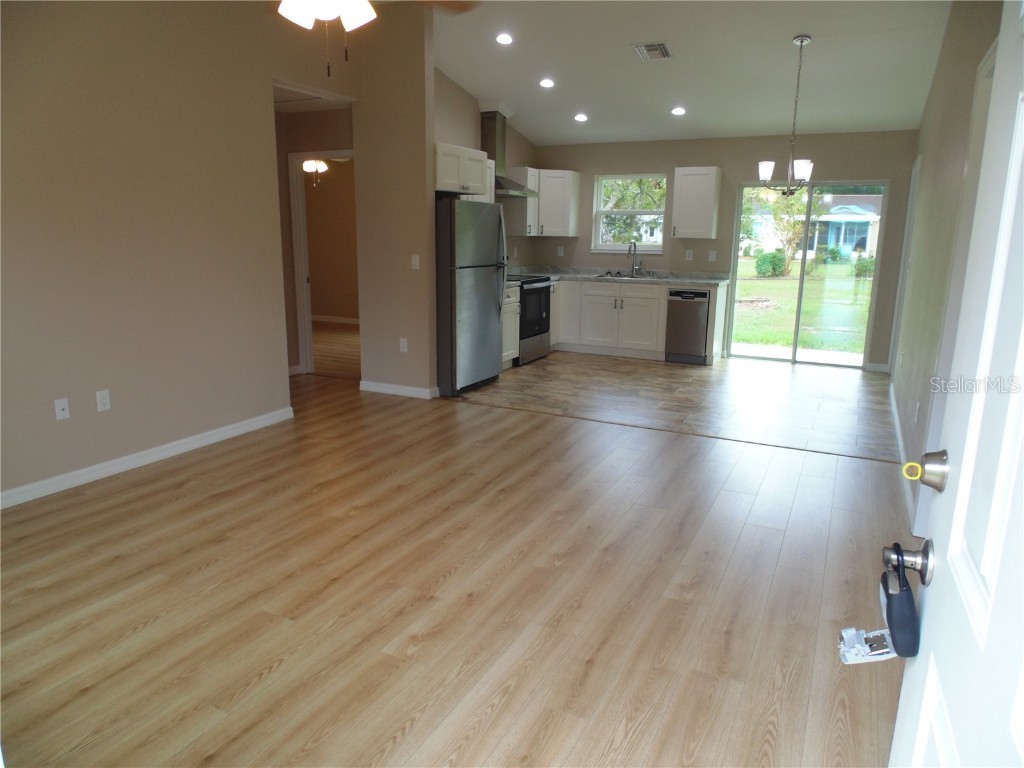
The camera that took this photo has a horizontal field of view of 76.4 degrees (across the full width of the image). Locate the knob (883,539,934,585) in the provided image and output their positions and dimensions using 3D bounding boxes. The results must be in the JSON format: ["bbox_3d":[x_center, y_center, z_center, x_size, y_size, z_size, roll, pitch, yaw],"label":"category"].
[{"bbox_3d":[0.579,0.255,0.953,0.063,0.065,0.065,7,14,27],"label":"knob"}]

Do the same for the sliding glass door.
[{"bbox_3d":[3.202,-1.193,7.190,1.442,1.966,0.100,7,14,27],"label":"sliding glass door"}]

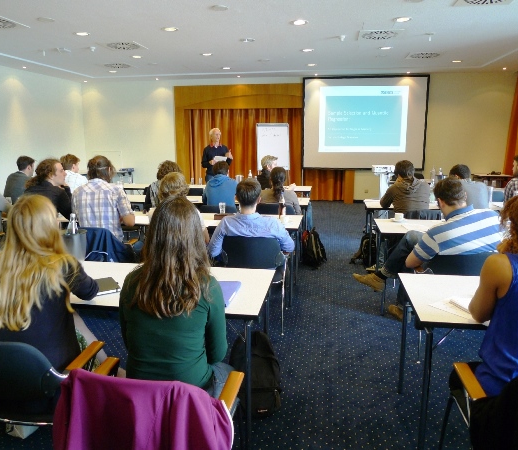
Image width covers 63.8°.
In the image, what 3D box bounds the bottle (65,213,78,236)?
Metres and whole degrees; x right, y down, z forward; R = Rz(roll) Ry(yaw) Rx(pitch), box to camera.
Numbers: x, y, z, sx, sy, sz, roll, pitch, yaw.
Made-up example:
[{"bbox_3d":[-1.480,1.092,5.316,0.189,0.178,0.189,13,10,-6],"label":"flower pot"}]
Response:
[{"bbox_3d":[-1.177,0.077,2.624,0.080,0.310,0.080,2,12,9],"label":"bottle"}]

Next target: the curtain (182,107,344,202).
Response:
[{"bbox_3d":[0.067,-1.708,10.229,3.998,2.264,0.204,2,12,9],"label":"curtain"}]

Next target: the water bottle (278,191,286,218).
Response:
[{"bbox_3d":[0.220,-0.199,4.096,0.077,0.280,0.077,2,12,9],"label":"water bottle"}]

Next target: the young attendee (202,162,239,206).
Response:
[{"bbox_3d":[-0.422,-0.111,4.929,0.510,1.275,0.755,2,12,9],"label":"young attendee"}]

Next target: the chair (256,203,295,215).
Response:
[{"bbox_3d":[0.210,0.130,4.777,0.570,0.840,0.570,2,12,9],"label":"chair"}]

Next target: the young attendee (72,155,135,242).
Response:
[{"bbox_3d":[-1.329,0.083,3.730,0.561,1.387,0.765,3,12,16],"label":"young attendee"}]

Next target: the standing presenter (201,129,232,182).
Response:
[{"bbox_3d":[-0.805,-0.978,7.963,0.571,1.754,0.428,-2,12,-8],"label":"standing presenter"}]

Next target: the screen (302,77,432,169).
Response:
[{"bbox_3d":[2.338,-2.249,9.280,2.680,2.040,0.050,2,12,9],"label":"screen"}]

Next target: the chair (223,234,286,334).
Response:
[{"bbox_3d":[-0.032,0.423,3.389,0.550,0.800,0.580,2,12,10],"label":"chair"}]

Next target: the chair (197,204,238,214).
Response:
[{"bbox_3d":[-0.387,0.132,4.810,0.550,0.800,0.580,2,12,10],"label":"chair"}]

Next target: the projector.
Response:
[{"bbox_3d":[1.802,-0.830,6.040,0.370,0.110,0.300,2,12,10],"label":"projector"}]

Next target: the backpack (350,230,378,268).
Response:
[{"bbox_3d":[1.310,0.275,5.091,0.275,0.439,0.326,2,12,9],"label":"backpack"}]

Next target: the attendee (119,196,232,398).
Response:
[{"bbox_3d":[-0.295,0.534,1.675,0.460,1.280,0.720,2,12,10],"label":"attendee"}]

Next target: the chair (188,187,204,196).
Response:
[{"bbox_3d":[-0.895,-0.163,6.309,0.571,0.826,0.571,2,12,9],"label":"chair"}]

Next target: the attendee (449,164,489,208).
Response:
[{"bbox_3d":[2.180,-0.051,4.606,0.520,1.250,0.750,0,12,0],"label":"attendee"}]

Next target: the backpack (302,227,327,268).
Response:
[{"bbox_3d":[0.674,0.265,5.077,0.290,0.420,0.230,-10,15,-39],"label":"backpack"}]

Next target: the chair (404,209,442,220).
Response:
[{"bbox_3d":[1.668,0.210,4.373,0.550,0.800,0.580,2,12,10],"label":"chair"}]

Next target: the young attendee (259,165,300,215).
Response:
[{"bbox_3d":[0.233,-0.075,4.876,0.520,1.200,0.720,2,12,9],"label":"young attendee"}]

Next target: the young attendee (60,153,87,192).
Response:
[{"bbox_3d":[-2.203,-0.208,5.214,0.510,1.367,0.734,4,12,21],"label":"young attendee"}]

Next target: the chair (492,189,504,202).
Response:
[{"bbox_3d":[3.177,-0.064,5.653,0.560,0.840,0.560,2,12,9],"label":"chair"}]

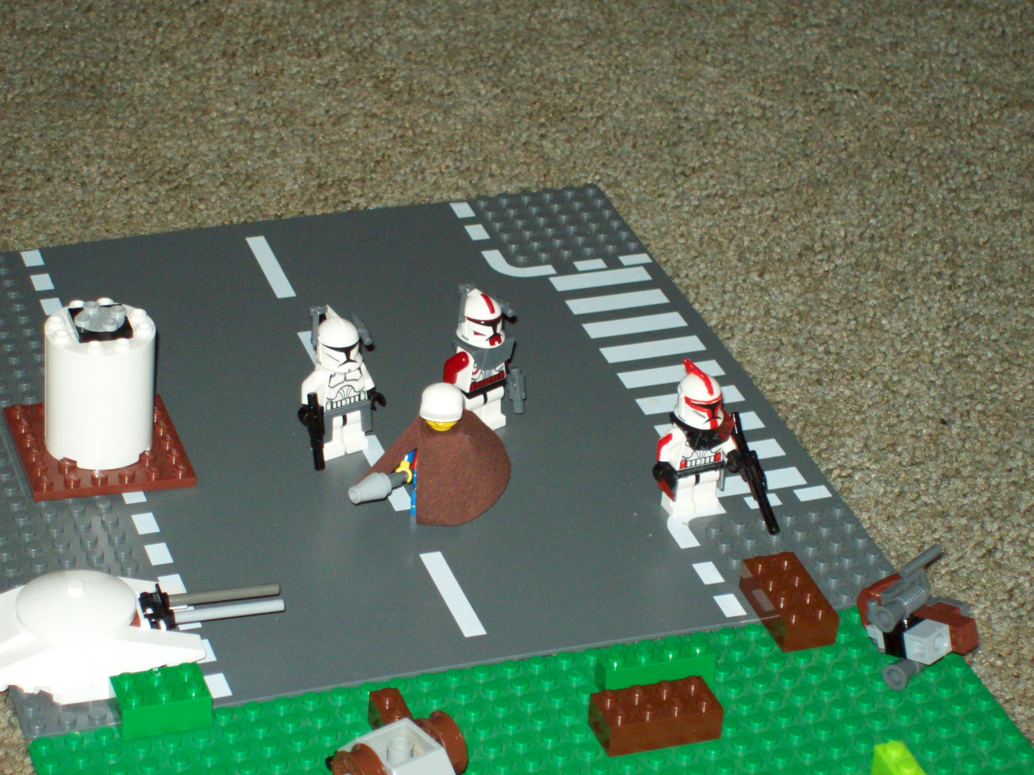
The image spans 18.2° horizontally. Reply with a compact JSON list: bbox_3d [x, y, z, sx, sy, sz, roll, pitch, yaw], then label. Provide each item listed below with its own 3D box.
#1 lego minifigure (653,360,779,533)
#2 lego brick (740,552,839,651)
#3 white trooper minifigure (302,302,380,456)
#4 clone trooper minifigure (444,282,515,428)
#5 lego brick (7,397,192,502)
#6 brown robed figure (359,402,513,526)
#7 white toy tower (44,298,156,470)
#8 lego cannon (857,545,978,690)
[{"bbox_3d":[0.056,0.019,0.933,0.034,0.046,0.033,-11,34,-22],"label":"lego minifigure"},{"bbox_3d":[0.076,0.059,0.902,0.016,0.011,0.032,-8,33,-18],"label":"lego brick"},{"bbox_3d":[-0.053,-0.001,0.955,0.028,0.046,0.018,-16,36,-29],"label":"white trooper minifigure"},{"bbox_3d":[-0.011,-0.007,0.970,0.027,0.046,0.018,-23,40,-37],"label":"clone trooper minifigure"},{"bbox_3d":[-0.124,0.017,0.956,0.048,0.005,0.048,-5,32,-18],"label":"lego brick"},{"bbox_3d":[-0.024,0.022,0.934,0.043,0.032,0.022,5,31,2],"label":"brown robed figure"},{"bbox_3d":[-0.122,-0.001,0.945,0.032,0.040,0.032,-5,32,-18],"label":"white toy tower"},{"bbox_3d":[0.109,0.062,0.892,0.033,0.025,0.033,-25,25,-37],"label":"lego cannon"}]

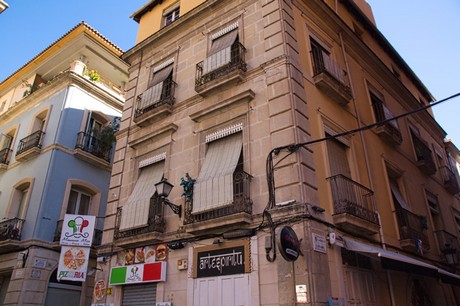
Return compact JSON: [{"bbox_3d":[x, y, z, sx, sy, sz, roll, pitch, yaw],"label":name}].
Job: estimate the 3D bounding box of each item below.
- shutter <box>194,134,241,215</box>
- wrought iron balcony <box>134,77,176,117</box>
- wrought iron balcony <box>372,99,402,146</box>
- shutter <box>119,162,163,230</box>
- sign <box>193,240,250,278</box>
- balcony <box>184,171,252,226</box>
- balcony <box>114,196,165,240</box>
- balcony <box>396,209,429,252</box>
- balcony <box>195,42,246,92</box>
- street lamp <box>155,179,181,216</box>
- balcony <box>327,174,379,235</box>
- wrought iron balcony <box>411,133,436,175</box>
[{"bbox_3d":[-0.325,0.469,9.158,1.319,2.184,0.487,-17,-30,31],"label":"shutter"},{"bbox_3d":[-2.672,-1.828,12.297,1.660,1.000,0.360,-18,-32,31],"label":"wrought iron balcony"},{"bbox_3d":[5.984,-1.028,13.069,1.495,1.394,0.395,23,-34,-39],"label":"wrought iron balcony"},{"bbox_3d":[-2.698,1.291,10.699,1.280,2.230,0.460,-18,-32,31],"label":"shutter"},{"bbox_3d":[-0.232,2.577,8.322,1.646,0.748,0.067,-17,-30,31],"label":"sign"},{"bbox_3d":[-0.318,1.236,8.790,1.880,1.030,0.420,-18,-32,31],"label":"balcony"},{"bbox_3d":[-2.658,2.086,10.206,1.831,1.235,0.395,-17,-30,31],"label":"balcony"},{"bbox_3d":[6.024,2.562,11.330,1.800,0.990,0.340,24,-35,-38],"label":"balcony"},{"bbox_3d":[-0.276,-2.405,10.442,1.672,1.252,0.395,-17,-30,31],"label":"balcony"},{"bbox_3d":[-1.660,1.212,9.534,0.400,0.950,0.930,-18,-32,31],"label":"street lamp"},{"bbox_3d":[3.210,1.395,8.849,1.848,1.210,0.395,23,-34,-39],"label":"balcony"},{"bbox_3d":[8.896,0.167,15.659,1.680,1.030,0.330,24,-35,-38],"label":"wrought iron balcony"}]

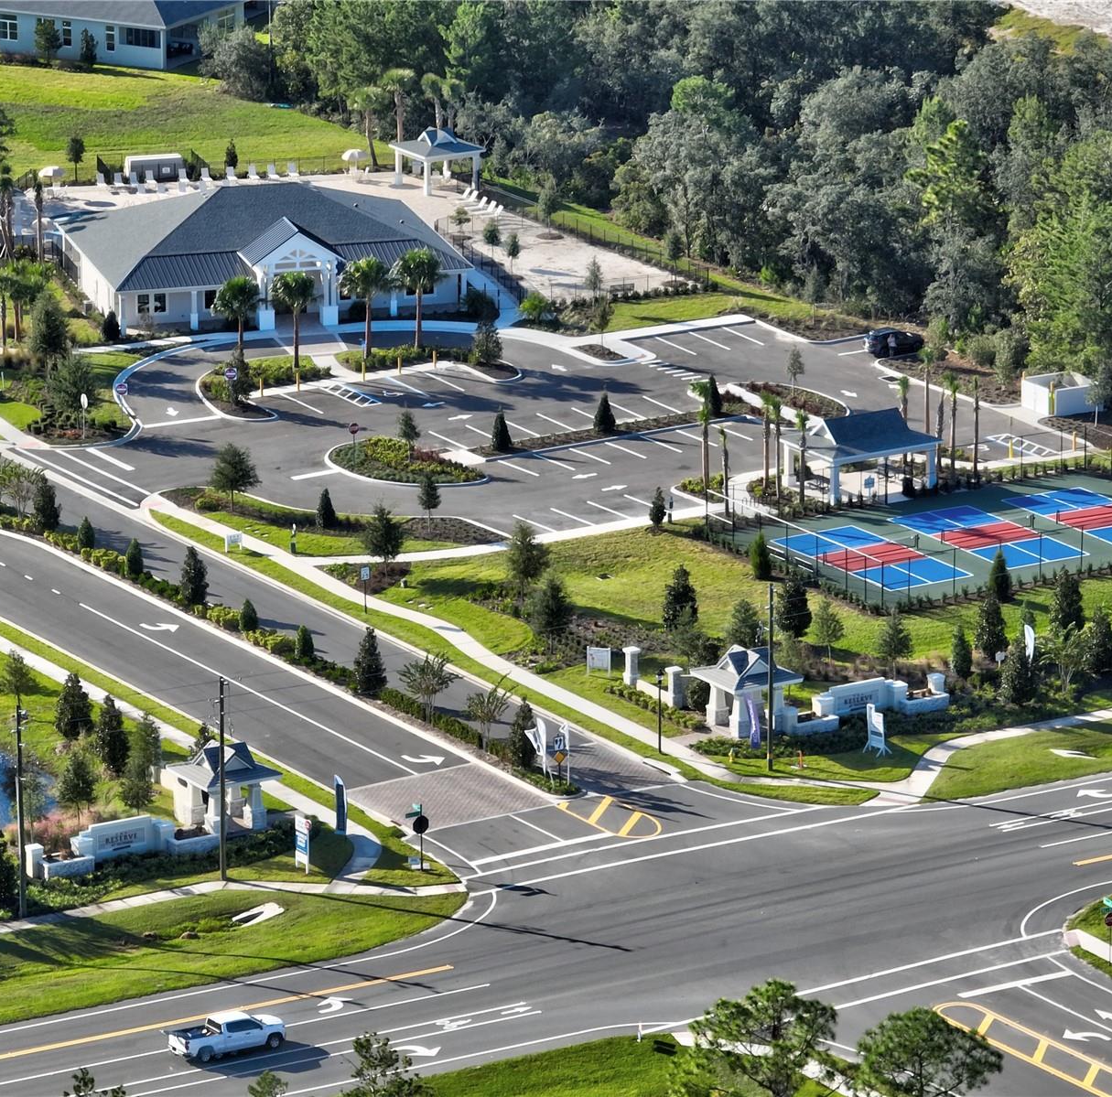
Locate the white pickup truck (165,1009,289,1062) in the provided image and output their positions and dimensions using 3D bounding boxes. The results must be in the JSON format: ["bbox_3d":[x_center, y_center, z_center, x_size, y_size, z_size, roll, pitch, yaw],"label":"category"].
[{"bbox_3d":[-16.163,23.932,336.935,5.850,1.920,2.080,-10,18,-30],"label":"white pickup truck"}]

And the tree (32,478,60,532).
[{"bbox_3d":[-31.568,-2.812,422.205,1.740,3.360,1.740,0,16,0],"label":"tree"}]

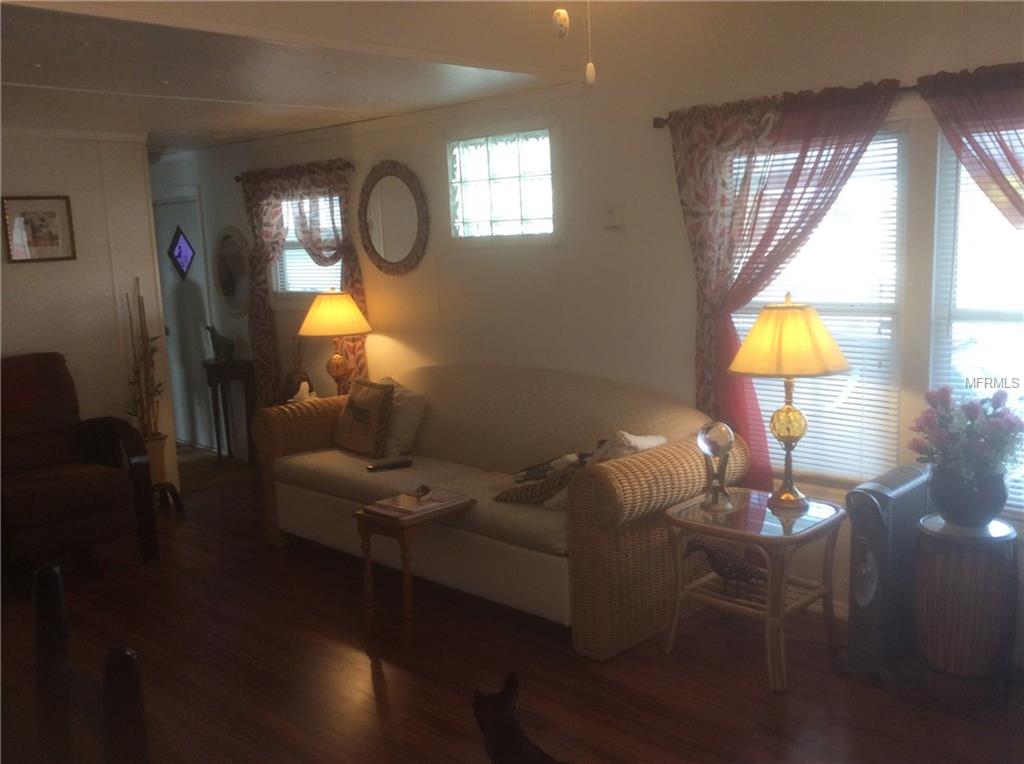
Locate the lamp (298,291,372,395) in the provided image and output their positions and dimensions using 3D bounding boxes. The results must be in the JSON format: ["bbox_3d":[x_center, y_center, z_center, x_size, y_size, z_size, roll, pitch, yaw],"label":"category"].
[{"bbox_3d":[-0.967,-0.141,5.231,0.397,0.730,0.397,6,12,44],"label":"lamp"}]

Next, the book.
[{"bbox_3d":[-0.378,0.475,3.764,0.229,0.038,0.326,6,12,44],"label":"book"}]

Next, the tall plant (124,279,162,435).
[{"bbox_3d":[-2.070,-0.127,5.322,0.200,0.890,0.200,6,12,44],"label":"tall plant"}]

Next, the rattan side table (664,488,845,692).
[{"bbox_3d":[0.824,0.692,3.272,0.496,0.526,0.420,6,12,44],"label":"rattan side table"}]

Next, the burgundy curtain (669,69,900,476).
[{"bbox_3d":[0.976,-0.164,3.543,0.905,1.745,0.110,6,12,44],"label":"burgundy curtain"}]

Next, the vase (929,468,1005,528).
[{"bbox_3d":[1.425,0.352,2.937,0.242,0.184,0.242,6,12,44],"label":"vase"}]

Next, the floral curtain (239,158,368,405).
[{"bbox_3d":[-1.270,-0.397,5.697,1.226,1.745,0.110,6,12,44],"label":"floral curtain"}]

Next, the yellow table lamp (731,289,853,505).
[{"bbox_3d":[0.933,0.066,3.211,0.397,0.730,0.397,6,12,44],"label":"yellow table lamp"}]

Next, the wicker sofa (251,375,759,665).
[{"bbox_3d":[-0.196,0.409,4.245,2.329,0.876,0.803,6,12,44],"label":"wicker sofa"}]

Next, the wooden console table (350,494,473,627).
[{"bbox_3d":[-0.369,0.708,3.789,0.324,0.432,0.388,6,12,44],"label":"wooden console table"}]

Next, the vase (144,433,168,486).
[{"bbox_3d":[-2.008,0.438,5.344,0.130,0.300,0.130,6,12,44],"label":"vase"}]

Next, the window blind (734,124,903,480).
[{"bbox_3d":[1.102,-0.247,3.497,0.650,1.241,0.051,6,12,44],"label":"window blind"}]

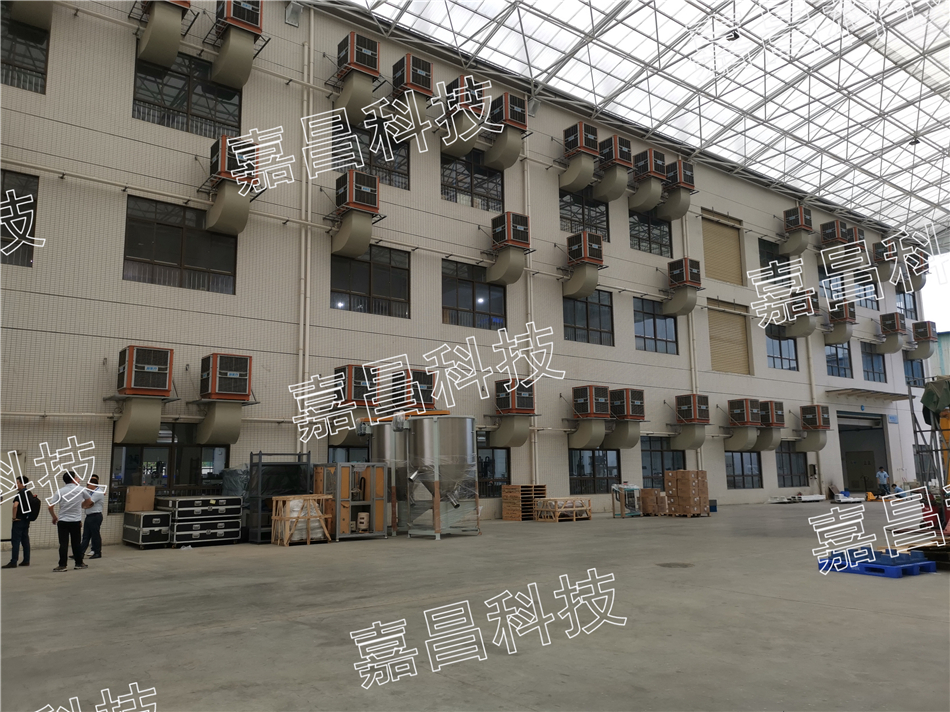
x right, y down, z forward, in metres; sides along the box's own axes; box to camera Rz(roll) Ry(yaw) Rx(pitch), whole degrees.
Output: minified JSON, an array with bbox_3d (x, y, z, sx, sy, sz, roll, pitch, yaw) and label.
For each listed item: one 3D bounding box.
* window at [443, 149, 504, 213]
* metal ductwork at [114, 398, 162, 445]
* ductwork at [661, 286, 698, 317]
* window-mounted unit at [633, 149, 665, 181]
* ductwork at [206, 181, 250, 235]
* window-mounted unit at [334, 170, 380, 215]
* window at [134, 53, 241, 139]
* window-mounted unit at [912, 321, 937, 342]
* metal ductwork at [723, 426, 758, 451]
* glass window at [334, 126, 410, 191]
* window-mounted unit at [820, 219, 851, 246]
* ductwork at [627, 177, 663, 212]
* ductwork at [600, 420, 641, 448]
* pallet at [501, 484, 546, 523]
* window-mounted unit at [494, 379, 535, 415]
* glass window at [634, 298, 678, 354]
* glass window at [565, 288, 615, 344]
[{"bbox_3d":[-0.101,-6.566,27.318,2.875,2.308,0.142,6,-11,-37],"label":"window"},{"bbox_3d":[-8.438,1.641,18.473,0.668,1.002,1.397,6,-11,-37],"label":"metal ductwork"},{"bbox_3d":[9.355,-2.427,33.675,0.807,1.102,1.346,6,-12,-37],"label":"ductwork"},{"bbox_3d":[7.568,-8.122,31.998,0.982,1.160,0.936,6,-11,-37],"label":"window-mounted unit"},{"bbox_3d":[-6.635,-3.989,20.177,0.887,1.079,1.322,6,-11,-38],"label":"ductwork"},{"bbox_3d":[-3.632,-4.957,22.999,0.980,1.160,0.960,6,-11,-37],"label":"window-mounted unit"},{"bbox_3d":[-8.105,-7.414,21.046,2.959,2.343,0.121,6,-12,-38],"label":"window"},{"bbox_3d":[28.829,-1.483,47.435,0.982,1.160,0.936,6,-11,-37],"label":"window-mounted unit"},{"bbox_3d":[12.357,3.852,34.355,0.668,0.962,1.367,6,-11,-37],"label":"metal ductwork"},{"bbox_3d":[-3.441,-6.917,24.646,2.899,2.363,0.121,6,-12,-38],"label":"glass window"},{"bbox_3d":[20.046,-6.810,41.352,0.957,1.119,0.948,6,-11,-38],"label":"window-mounted unit"},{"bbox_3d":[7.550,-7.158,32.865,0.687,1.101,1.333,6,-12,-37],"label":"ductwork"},{"bbox_3d":[5.788,3.103,29.033,0.683,1.031,1.293,6,-11,-37],"label":"ductwork"},{"bbox_3d":[1.739,5.113,25.882,1.182,1.197,1.000,6,-12,-37],"label":"pallet"},{"bbox_3d":[1.375,1.423,25.237,0.957,1.119,0.948,6,-11,-38],"label":"window-mounted unit"},{"bbox_3d":[8.123,-1.265,33.332,2.875,2.354,0.135,6,-12,-37],"label":"glass window"},{"bbox_3d":[4.617,-1.637,30.186,2.905,2.328,0.142,6,-11,-37],"label":"glass window"}]

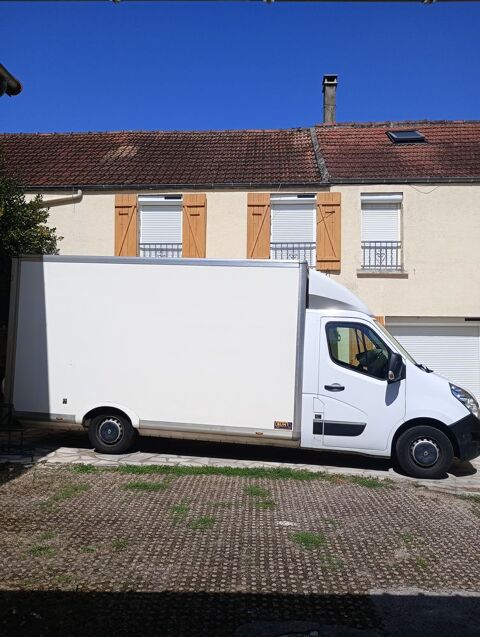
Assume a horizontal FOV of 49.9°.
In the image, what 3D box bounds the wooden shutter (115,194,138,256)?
[{"bbox_3d":[-2.509,-1.900,11.359,0.499,1.673,0.045,0,-1,4],"label":"wooden shutter"}]

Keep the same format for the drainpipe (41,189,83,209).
[{"bbox_3d":[-3.935,-2.650,11.420,0.941,0.434,0.150,0,-1,4],"label":"drainpipe"}]

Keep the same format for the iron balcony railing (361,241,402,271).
[{"bbox_3d":[3.041,-1.343,11.056,0.865,0.623,0.050,0,-1,4],"label":"iron balcony railing"}]

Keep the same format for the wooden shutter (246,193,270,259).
[{"bbox_3d":[0.402,-1.879,11.170,0.487,1.673,0.045,0,-1,4],"label":"wooden shutter"}]

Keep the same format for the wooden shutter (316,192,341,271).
[{"bbox_3d":[1.906,-1.864,11.072,0.512,1.673,0.045,0,-1,4],"label":"wooden shutter"}]

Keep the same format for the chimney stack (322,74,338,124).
[{"bbox_3d":[2.576,-6.140,14.681,0.420,1.450,0.420,0,-1,4],"label":"chimney stack"}]

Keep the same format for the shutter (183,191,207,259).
[{"bbox_3d":[-1.006,-1.884,11.261,0.510,1.673,0.045,0,-1,4],"label":"shutter"}]

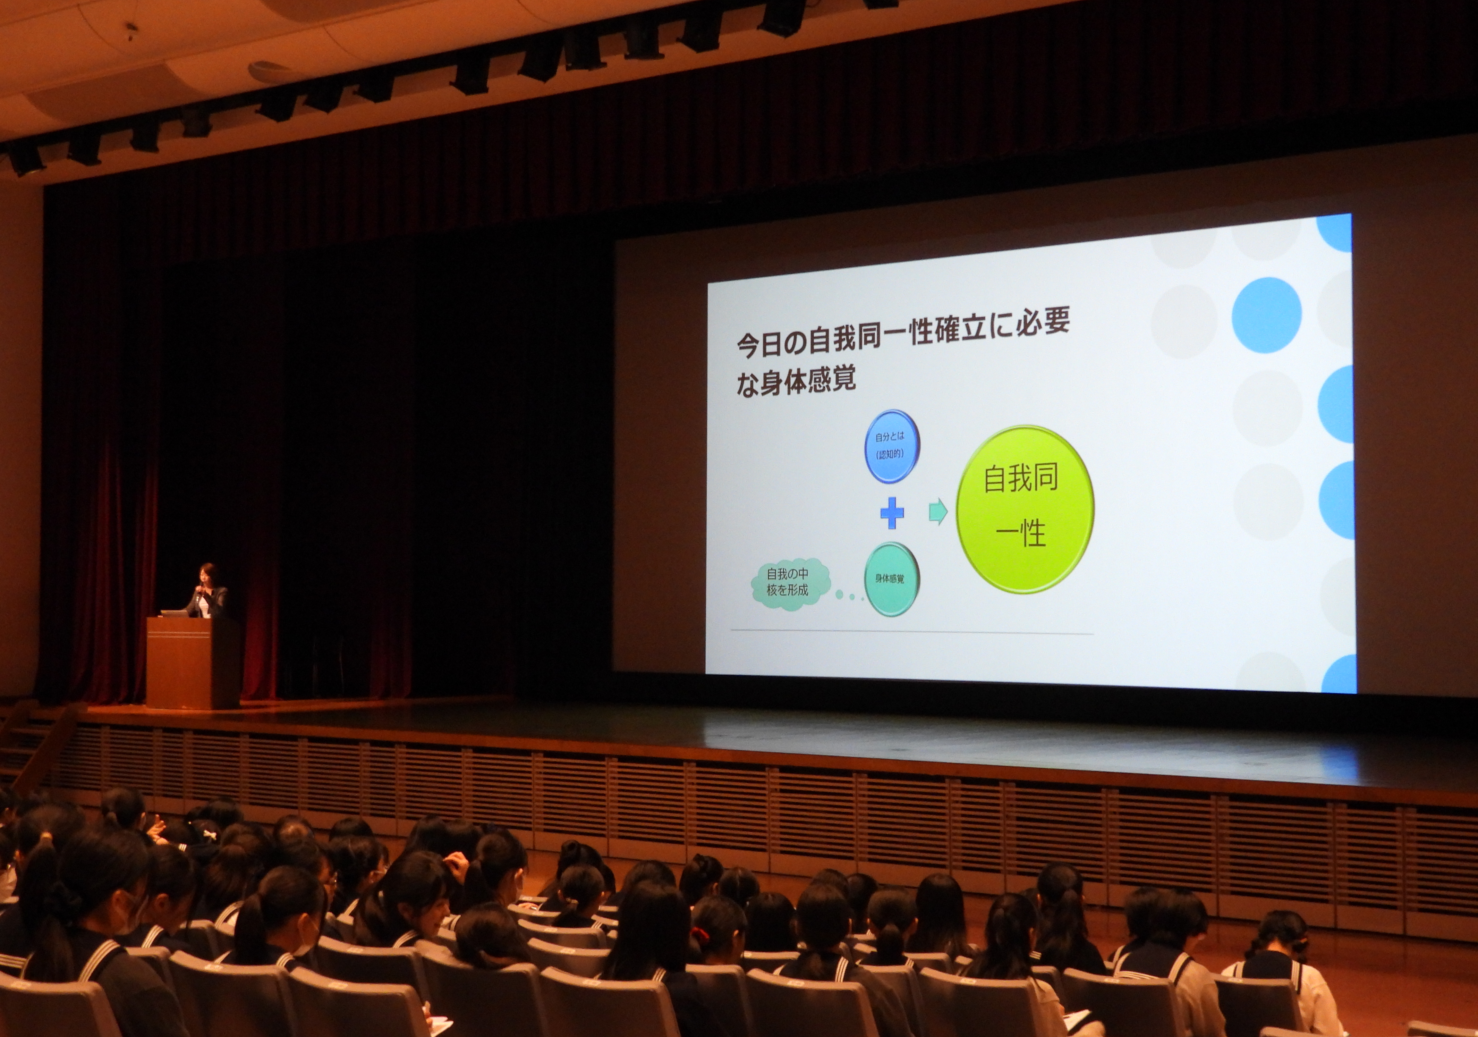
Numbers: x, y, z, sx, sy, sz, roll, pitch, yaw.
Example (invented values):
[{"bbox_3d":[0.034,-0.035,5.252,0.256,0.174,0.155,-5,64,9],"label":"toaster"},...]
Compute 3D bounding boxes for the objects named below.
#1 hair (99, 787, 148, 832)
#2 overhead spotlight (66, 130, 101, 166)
[{"bbox_3d":[-2.776,1.316,10.600,0.170,0.210,0.210,0,-2,16],"label":"hair"},{"bbox_3d":[-7.277,-4.126,26.100,0.320,0.380,0.330,-1,36,25],"label":"overhead spotlight"}]

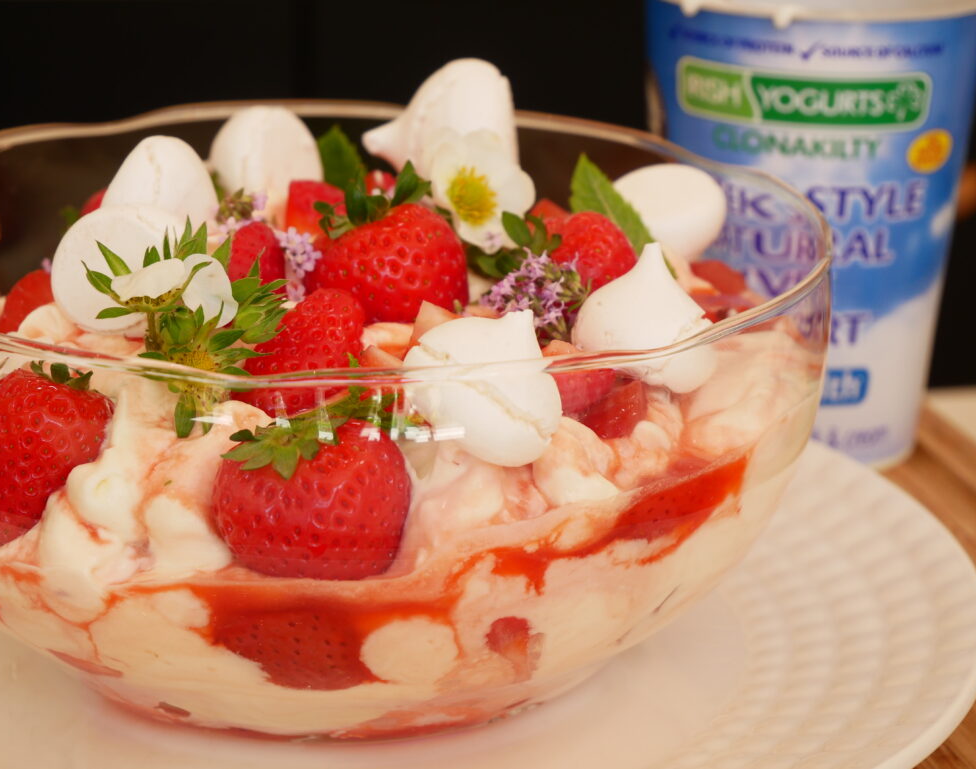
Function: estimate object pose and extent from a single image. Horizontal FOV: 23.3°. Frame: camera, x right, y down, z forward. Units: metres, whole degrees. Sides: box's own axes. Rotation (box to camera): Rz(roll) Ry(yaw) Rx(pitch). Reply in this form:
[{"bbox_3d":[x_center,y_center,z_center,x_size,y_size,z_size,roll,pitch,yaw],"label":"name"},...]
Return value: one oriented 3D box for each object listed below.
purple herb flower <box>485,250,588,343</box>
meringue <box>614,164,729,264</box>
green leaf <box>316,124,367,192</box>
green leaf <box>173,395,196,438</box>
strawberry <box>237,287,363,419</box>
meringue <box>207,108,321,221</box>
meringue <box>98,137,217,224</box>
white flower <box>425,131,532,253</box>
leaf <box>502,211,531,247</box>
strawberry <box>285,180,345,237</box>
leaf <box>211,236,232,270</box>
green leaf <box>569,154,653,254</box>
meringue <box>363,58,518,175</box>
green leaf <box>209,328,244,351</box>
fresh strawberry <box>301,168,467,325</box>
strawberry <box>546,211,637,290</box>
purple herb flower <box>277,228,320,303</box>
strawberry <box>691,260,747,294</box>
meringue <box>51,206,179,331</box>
[{"bbox_3d":[0.010,-0.019,0.515,0.022,0.019,0.018,0,19,0],"label":"purple herb flower"},{"bbox_3d":[0.045,-0.042,0.585,0.028,0.025,0.027,0,19,0],"label":"meringue"},{"bbox_3d":[-0.035,-0.054,0.572,0.013,0.019,0.005,0,19,0],"label":"green leaf"},{"bbox_3d":[-0.069,0.007,0.536,0.005,0.010,0.003,3,20,5],"label":"green leaf"},{"bbox_3d":[-0.038,-0.007,0.485,0.027,0.030,0.028,22,18,0],"label":"strawberry"},{"bbox_3d":[-0.062,-0.062,0.662,0.032,0.032,0.032,1,20,0],"label":"meringue"},{"bbox_3d":[-0.078,-0.046,0.560,0.028,0.026,0.027,0,19,0],"label":"meringue"},{"bbox_3d":[-0.002,-0.051,0.620,0.028,0.031,0.013,3,20,5],"label":"white flower"},{"bbox_3d":[0.007,-0.040,0.608,0.007,0.010,0.004,-31,12,-1],"label":"leaf"},{"bbox_3d":[-0.046,-0.047,0.634,0.017,0.017,0.016,1,20,0],"label":"strawberry"},{"bbox_3d":[-0.055,-0.027,0.487,0.004,0.007,0.003,0,19,0],"label":"leaf"},{"bbox_3d":[0.034,-0.047,0.636,0.017,0.036,0.008,-38,0,-1],"label":"green leaf"},{"bbox_3d":[-0.013,-0.072,0.655,0.041,0.036,0.036,-13,-1,-6],"label":"meringue"},{"bbox_3d":[-0.053,-0.009,0.480,0.008,0.004,0.004,0,19,0],"label":"green leaf"},{"bbox_3d":[-0.022,-0.030,0.520,0.034,0.034,0.033,0,19,0],"label":"fresh strawberry"},{"bbox_3d":[0.024,-0.030,0.550,0.023,0.024,0.025,0,19,0],"label":"strawberry"},{"bbox_3d":[-0.041,-0.026,0.517,0.010,0.017,0.009,0,19,0],"label":"purple herb flower"},{"bbox_3d":[0.063,-0.029,0.640,0.016,0.010,0.015,1,20,0],"label":"strawberry"},{"bbox_3d":[-0.093,-0.029,0.592,0.033,0.033,0.029,4,18,11],"label":"meringue"}]

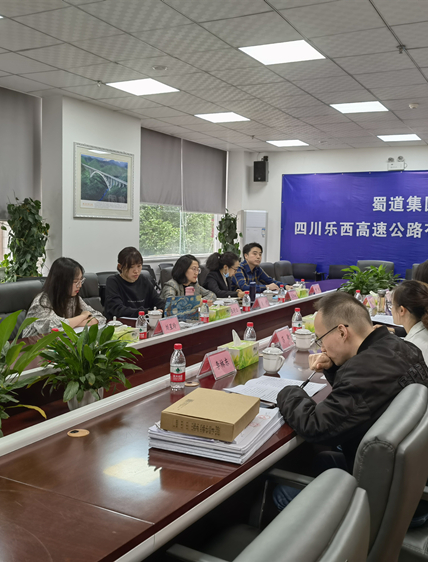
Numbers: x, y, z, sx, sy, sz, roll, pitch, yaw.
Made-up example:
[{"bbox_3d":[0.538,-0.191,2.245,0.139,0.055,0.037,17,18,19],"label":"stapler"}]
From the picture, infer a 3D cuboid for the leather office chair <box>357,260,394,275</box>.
[{"bbox_3d":[2.260,0.237,8.350,0.620,1.000,0.660,4,6,28],"label":"leather office chair"}]

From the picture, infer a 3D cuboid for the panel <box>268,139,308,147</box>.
[{"bbox_3d":[1.253,-2.335,9.800,0.590,0.040,0.590,5,6,28],"label":"panel"}]

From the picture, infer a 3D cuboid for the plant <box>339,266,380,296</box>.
[{"bbox_3d":[1.611,0.036,6.542,0.450,0.420,0.450,4,6,28],"label":"plant"}]

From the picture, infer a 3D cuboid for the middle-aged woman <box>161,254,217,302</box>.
[{"bbox_3d":[-0.236,0.365,5.090,0.720,1.190,0.520,5,6,28],"label":"middle-aged woman"}]

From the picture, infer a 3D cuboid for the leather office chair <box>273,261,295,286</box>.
[{"bbox_3d":[1.122,0.253,7.641,0.660,1.000,0.620,5,6,28],"label":"leather office chair"}]

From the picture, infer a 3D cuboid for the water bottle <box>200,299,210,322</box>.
[{"bbox_3d":[-0.066,0.216,3.950,0.062,0.193,0.062,4,6,28],"label":"water bottle"}]

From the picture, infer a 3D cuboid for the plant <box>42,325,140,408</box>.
[{"bbox_3d":[-0.533,0.370,2.465,0.420,0.410,0.410,0,6,-12],"label":"plant"}]

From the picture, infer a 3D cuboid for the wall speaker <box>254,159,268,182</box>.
[{"bbox_3d":[0.860,-2.007,10.747,0.240,0.370,0.220,3,6,17],"label":"wall speaker"}]

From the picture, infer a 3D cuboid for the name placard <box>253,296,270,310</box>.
[{"bbox_3d":[0.400,0.180,4.869,0.092,0.100,0.195,4,6,28],"label":"name placard"}]

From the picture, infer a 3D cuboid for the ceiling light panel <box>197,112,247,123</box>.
[{"bbox_3d":[0.117,-2.146,7.668,0.590,0.030,0.590,4,6,28],"label":"ceiling light panel"}]

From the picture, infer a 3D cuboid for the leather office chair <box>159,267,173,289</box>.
[{"bbox_3d":[-0.264,0.383,5.892,0.660,1.000,0.620,5,6,28],"label":"leather office chair"}]

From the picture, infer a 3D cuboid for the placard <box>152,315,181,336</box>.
[{"bbox_3d":[-0.283,0.276,3.628,0.092,0.100,0.198,4,6,28],"label":"placard"}]

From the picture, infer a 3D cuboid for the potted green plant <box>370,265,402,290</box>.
[{"bbox_3d":[2.118,-0.010,7.290,0.440,0.410,0.440,4,6,28],"label":"potted green plant"}]

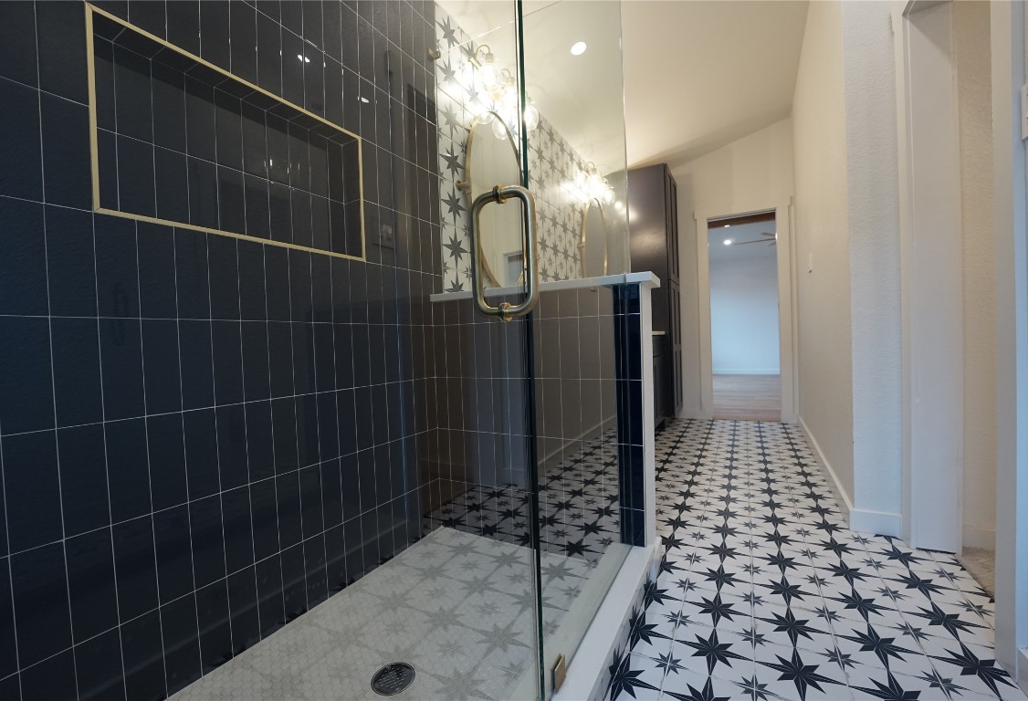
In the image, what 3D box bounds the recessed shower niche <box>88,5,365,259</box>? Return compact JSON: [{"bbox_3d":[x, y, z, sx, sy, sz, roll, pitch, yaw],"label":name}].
[{"bbox_3d":[-0.779,-0.542,1.220,0.097,0.462,0.752,-1,1,29],"label":"recessed shower niche"}]

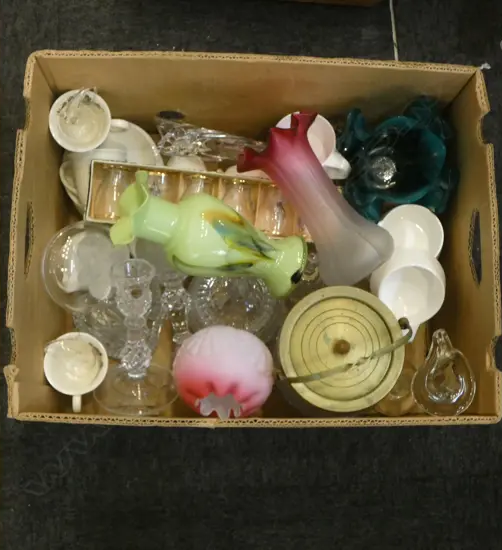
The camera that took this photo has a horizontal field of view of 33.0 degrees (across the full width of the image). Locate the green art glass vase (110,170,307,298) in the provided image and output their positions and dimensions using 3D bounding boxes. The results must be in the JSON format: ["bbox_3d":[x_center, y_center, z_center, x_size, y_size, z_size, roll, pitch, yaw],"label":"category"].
[{"bbox_3d":[-0.044,-0.043,0.940,0.213,0.089,0.089,19,79,-1],"label":"green art glass vase"}]

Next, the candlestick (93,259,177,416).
[{"bbox_3d":[-0.137,0.067,1.006,0.105,0.105,0.168,2,118,-1],"label":"candlestick"}]

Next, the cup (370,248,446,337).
[{"bbox_3d":[0.195,0.022,1.040,0.080,0.068,0.099,7,110,2],"label":"cup"}]

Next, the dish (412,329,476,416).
[{"bbox_3d":[0.241,0.128,1.087,0.080,0.050,0.110,3,79,-3],"label":"dish"}]

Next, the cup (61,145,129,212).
[{"bbox_3d":[-0.198,-0.121,1.070,0.088,0.077,0.068,2,99,0],"label":"cup"}]

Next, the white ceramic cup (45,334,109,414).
[{"bbox_3d":[-0.213,0.122,1.052,0.077,0.068,0.096,-1,81,-5],"label":"white ceramic cup"}]

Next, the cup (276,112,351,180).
[{"bbox_3d":[0.075,-0.158,1.108,0.096,0.068,0.077,37,79,3],"label":"cup"}]

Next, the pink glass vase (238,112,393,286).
[{"bbox_3d":[0.075,-0.080,0.953,0.102,0.102,0.200,-37,102,-9],"label":"pink glass vase"}]

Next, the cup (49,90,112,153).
[{"bbox_3d":[-0.206,-0.189,1.079,0.096,0.068,0.077,4,91,-8],"label":"cup"}]

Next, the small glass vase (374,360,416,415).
[{"bbox_3d":[0.183,0.145,1.065,0.055,0.078,0.055,2,72,-3],"label":"small glass vase"}]

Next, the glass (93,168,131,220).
[{"bbox_3d":[-0.165,-0.097,1.000,0.044,0.044,0.058,6,90,-3],"label":"glass"}]

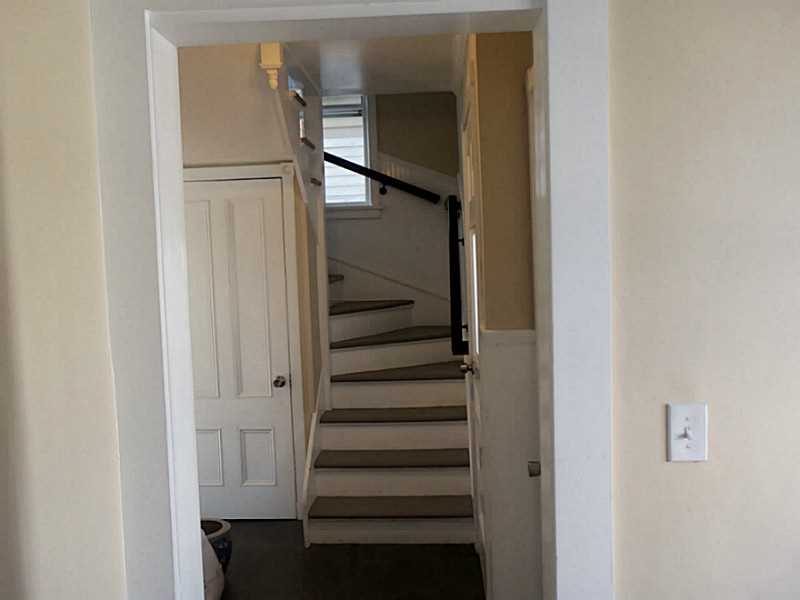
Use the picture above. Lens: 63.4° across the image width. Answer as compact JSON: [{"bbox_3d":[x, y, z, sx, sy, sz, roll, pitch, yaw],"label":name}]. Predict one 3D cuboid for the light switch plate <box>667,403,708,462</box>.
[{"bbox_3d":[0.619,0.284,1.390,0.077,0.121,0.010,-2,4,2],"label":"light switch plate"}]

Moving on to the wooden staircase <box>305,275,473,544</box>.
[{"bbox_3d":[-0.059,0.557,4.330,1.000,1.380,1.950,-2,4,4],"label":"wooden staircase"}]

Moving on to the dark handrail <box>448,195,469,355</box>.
[{"bbox_3d":[0.362,-0.244,4.008,0.090,0.065,1.728,-1,36,5],"label":"dark handrail"}]

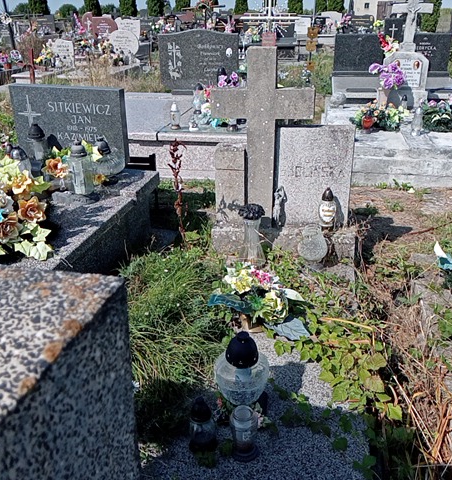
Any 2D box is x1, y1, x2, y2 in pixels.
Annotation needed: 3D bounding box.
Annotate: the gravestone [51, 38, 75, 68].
[{"bbox_3d":[-3.726,-4.291,11.928,0.493,0.639,0.100,5,24,10],"label":"gravestone"}]

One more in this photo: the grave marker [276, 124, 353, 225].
[{"bbox_3d":[0.606,-0.432,3.551,0.514,0.694,0.090,3,24,7],"label":"grave marker"}]

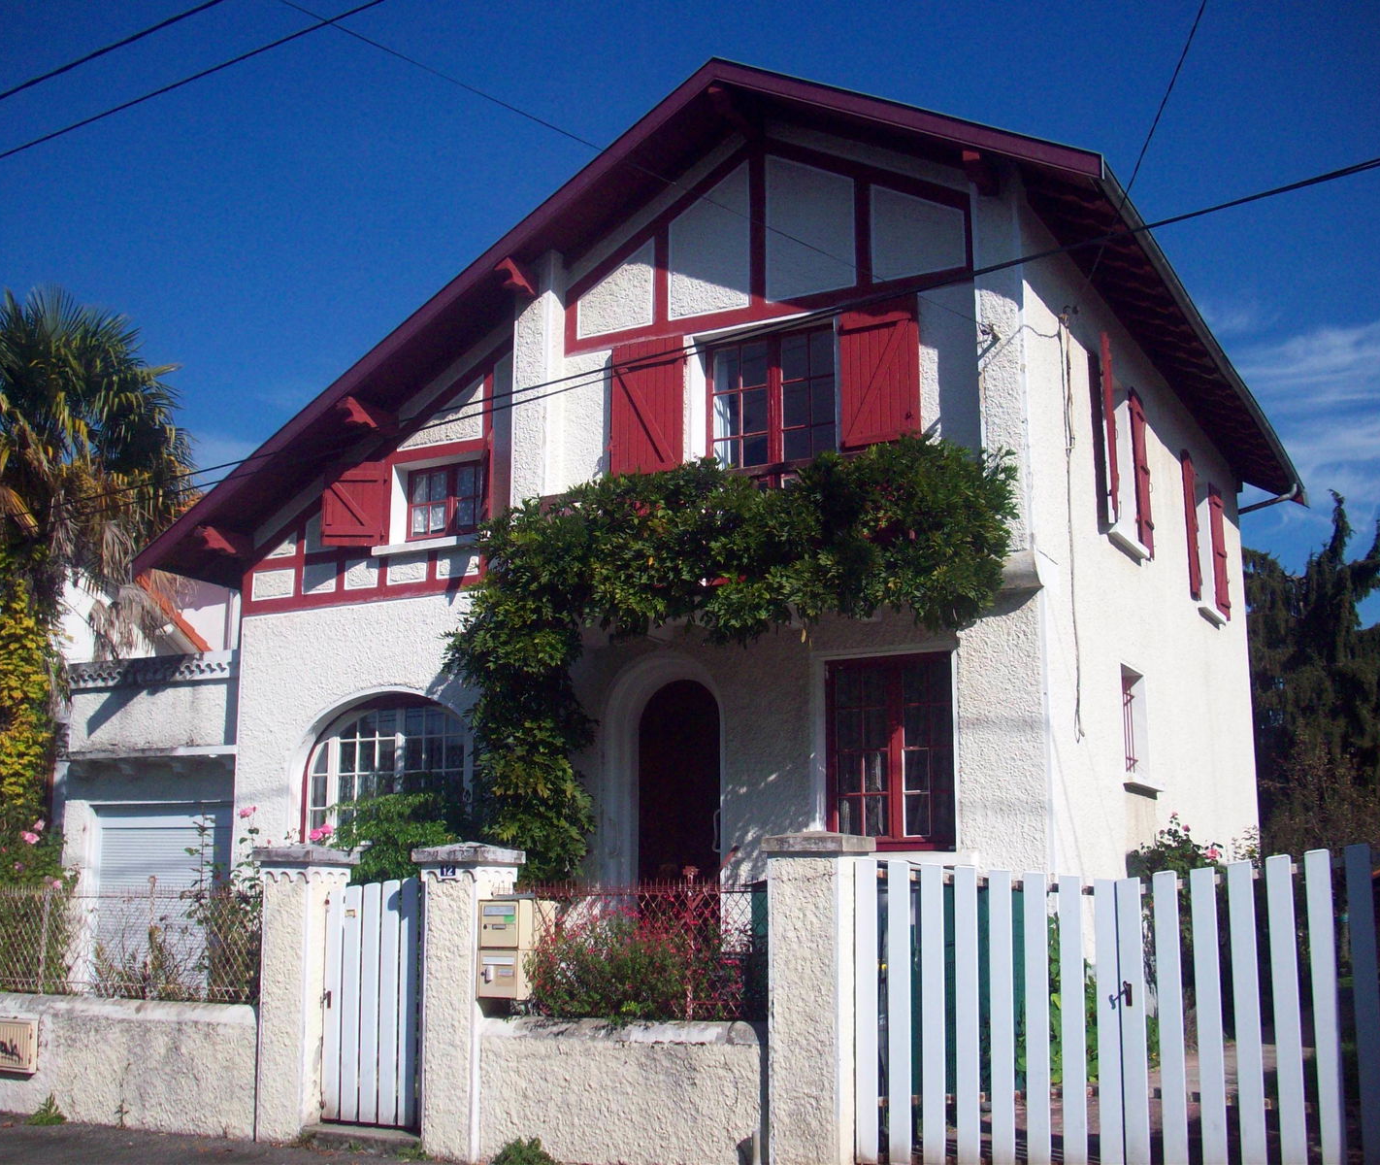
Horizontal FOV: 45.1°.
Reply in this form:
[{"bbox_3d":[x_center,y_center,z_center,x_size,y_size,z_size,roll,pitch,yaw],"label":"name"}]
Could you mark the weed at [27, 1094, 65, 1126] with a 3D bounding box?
[{"bbox_3d":[-4.397,3.568,11.300,0.330,0.220,0.220,-6,-13,27],"label":"weed"}]

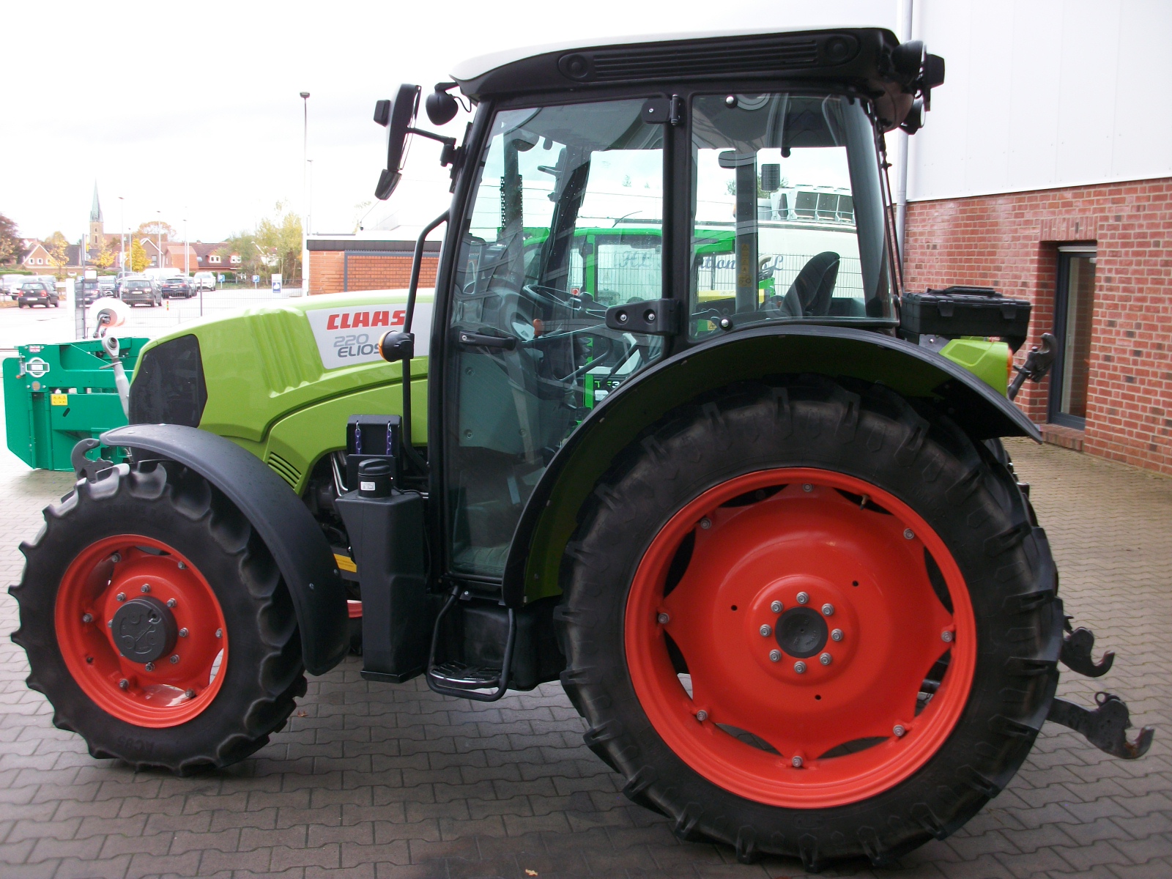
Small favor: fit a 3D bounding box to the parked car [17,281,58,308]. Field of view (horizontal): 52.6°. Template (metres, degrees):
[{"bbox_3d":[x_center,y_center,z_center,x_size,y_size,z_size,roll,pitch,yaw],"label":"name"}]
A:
[{"bbox_3d":[-31.100,-8.200,67.500,1.670,1.460,3.900,-1,8,-13],"label":"parked car"}]

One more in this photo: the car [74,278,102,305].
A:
[{"bbox_3d":[-28.700,-8.380,68.000,1.750,1.470,4.200,-2,9,-20],"label":"car"}]

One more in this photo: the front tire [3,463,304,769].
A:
[{"bbox_3d":[-1.438,0.611,3.964,1.060,1.040,0.280,3,8,14],"label":"front tire"}]

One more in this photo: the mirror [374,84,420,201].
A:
[{"bbox_3d":[-0.540,-0.849,3.387,0.110,0.325,0.180,7,7,-7],"label":"mirror"}]

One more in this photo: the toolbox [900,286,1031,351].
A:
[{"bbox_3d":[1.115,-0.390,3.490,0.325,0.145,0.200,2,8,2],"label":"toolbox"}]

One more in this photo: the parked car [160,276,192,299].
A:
[{"bbox_3d":[-26.560,-9.895,77.000,1.790,1.470,4.500,-1,8,-16],"label":"parked car"}]

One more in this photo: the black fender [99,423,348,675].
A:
[{"bbox_3d":[-1.162,0.329,3.857,0.760,0.750,0.280,3,8,13],"label":"black fender"}]

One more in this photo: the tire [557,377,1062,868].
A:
[{"bbox_3d":[0.615,0.529,3.372,1.430,1.410,0.310,3,8,15],"label":"tire"}]

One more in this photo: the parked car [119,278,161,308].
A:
[{"bbox_3d":[-23.251,-7.723,62.000,1.760,1.560,4.200,-1,8,-15],"label":"parked car"}]

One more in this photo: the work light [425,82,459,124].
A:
[{"bbox_3d":[-0.440,-1.028,3.630,0.100,0.125,0.105,3,8,13],"label":"work light"}]

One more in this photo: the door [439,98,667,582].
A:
[{"bbox_3d":[-0.112,-0.259,3.596,0.710,1.490,0.100,3,8,15],"label":"door"}]

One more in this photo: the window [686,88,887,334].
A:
[{"bbox_3d":[0.577,-0.636,3.372,0.600,0.690,0.050,3,8,15],"label":"window"}]

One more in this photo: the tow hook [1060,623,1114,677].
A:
[{"bbox_3d":[1.782,0.751,4.219,0.190,0.180,0.075,3,8,13],"label":"tow hook"}]

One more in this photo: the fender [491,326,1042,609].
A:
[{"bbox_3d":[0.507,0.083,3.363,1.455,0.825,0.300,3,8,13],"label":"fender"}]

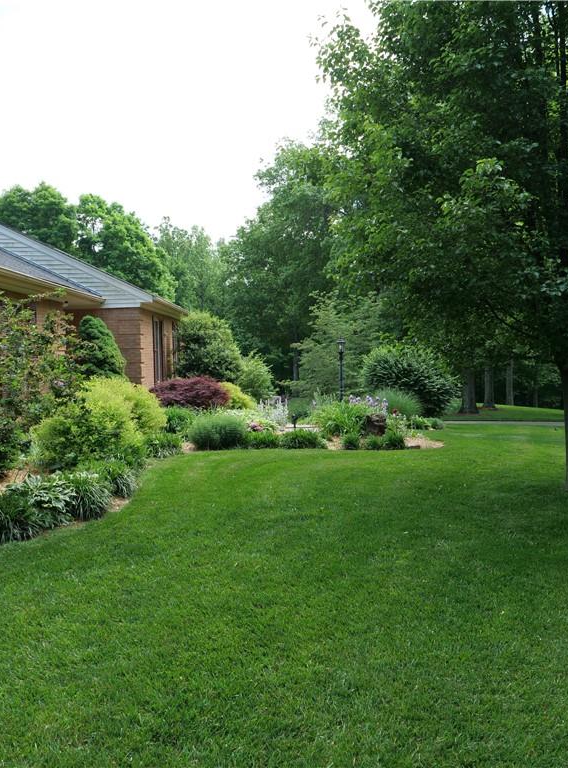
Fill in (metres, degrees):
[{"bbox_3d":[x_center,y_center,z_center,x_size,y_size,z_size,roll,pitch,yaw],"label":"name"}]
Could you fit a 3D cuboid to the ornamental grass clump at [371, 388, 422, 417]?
[{"bbox_3d":[2.261,0.515,14.246,1.030,0.851,0.950,-1,3,0],"label":"ornamental grass clump"}]

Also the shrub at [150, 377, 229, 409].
[{"bbox_3d":[-1.996,0.406,15.000,1.650,1.000,1.500,0,3,0],"label":"shrub"}]

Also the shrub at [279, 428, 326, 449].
[{"bbox_3d":[0.307,0.905,11.660,0.780,0.350,0.600,-1,3,0],"label":"shrub"}]

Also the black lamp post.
[{"bbox_3d":[1.417,-0.168,17.200,0.220,1.950,0.220,0,3,0],"label":"black lamp post"}]

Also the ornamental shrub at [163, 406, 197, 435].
[{"bbox_3d":[-1.887,0.723,12.700,0.650,0.570,0.620,0,3,0],"label":"ornamental shrub"}]

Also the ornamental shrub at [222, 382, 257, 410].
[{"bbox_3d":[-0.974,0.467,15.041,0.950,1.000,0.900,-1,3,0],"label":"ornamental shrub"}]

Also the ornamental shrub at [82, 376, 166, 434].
[{"bbox_3d":[-2.419,0.521,10.700,1.300,1.150,1.250,0,3,0],"label":"ornamental shrub"}]

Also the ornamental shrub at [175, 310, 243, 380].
[{"bbox_3d":[-2.025,-0.611,19.300,1.900,2.650,1.900,0,3,0],"label":"ornamental shrub"}]

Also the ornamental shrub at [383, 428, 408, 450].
[{"bbox_3d":[1.794,0.889,11.410,0.410,0.348,0.380,-1,3,0],"label":"ornamental shrub"}]

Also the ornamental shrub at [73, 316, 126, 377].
[{"bbox_3d":[-3.374,-0.172,12.904,1.300,2.175,1.250,-1,3,0],"label":"ornamental shrub"}]

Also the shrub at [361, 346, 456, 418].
[{"bbox_3d":[3.134,-0.068,17.822,2.400,1.844,2.200,-1,3,0],"label":"shrub"}]

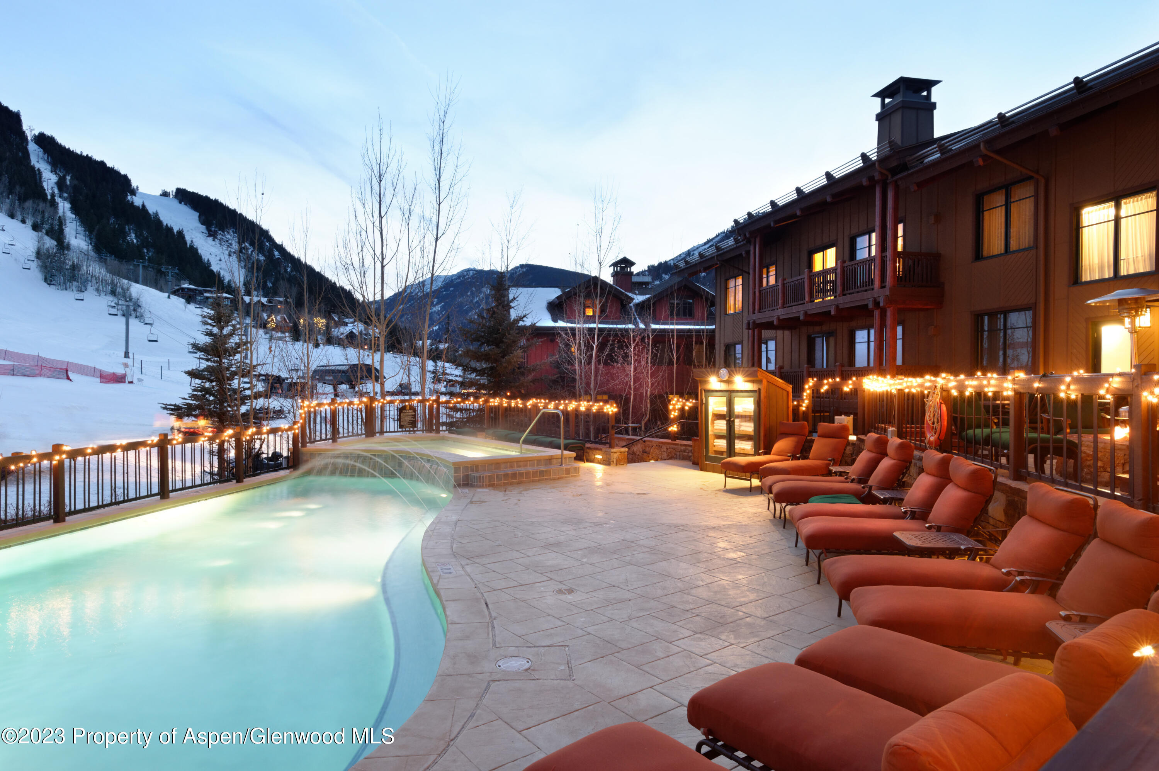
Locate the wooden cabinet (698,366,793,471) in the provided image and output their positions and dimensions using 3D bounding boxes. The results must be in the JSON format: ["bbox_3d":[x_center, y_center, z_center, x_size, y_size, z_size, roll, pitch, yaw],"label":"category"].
[{"bbox_3d":[3.410,0.765,13.500,1.150,2.170,1.620,0,0,-37],"label":"wooden cabinet"}]

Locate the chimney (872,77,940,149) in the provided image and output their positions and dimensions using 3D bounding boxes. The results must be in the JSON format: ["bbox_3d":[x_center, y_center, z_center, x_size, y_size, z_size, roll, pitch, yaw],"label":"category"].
[{"bbox_3d":[11.640,-9.200,22.900,1.600,2.600,1.500,0,0,-14],"label":"chimney"}]

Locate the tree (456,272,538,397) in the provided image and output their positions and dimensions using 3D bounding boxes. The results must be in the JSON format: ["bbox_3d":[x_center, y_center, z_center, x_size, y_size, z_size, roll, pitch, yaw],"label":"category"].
[{"bbox_3d":[-2.649,-0.843,20.800,2.800,5.687,2.800,0,0,0],"label":"tree"}]

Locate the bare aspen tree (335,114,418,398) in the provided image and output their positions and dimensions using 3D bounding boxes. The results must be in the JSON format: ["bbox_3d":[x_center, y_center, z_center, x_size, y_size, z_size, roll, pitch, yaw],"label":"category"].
[{"bbox_3d":[-6.413,-3.219,20.300,2.600,10.638,2.600,0,0,0],"label":"bare aspen tree"}]

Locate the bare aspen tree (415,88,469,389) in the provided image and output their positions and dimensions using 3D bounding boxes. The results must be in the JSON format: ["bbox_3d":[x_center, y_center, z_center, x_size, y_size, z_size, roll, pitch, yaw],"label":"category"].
[{"bbox_3d":[-4.550,-3.990,21.200,1.850,12.180,1.850,0,0,0],"label":"bare aspen tree"}]

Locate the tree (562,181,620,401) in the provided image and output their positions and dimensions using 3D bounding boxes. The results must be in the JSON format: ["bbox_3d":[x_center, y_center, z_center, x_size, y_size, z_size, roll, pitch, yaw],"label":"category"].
[{"bbox_3d":[0.343,-1.931,19.500,1.850,8.262,1.850,0,0,0],"label":"tree"}]

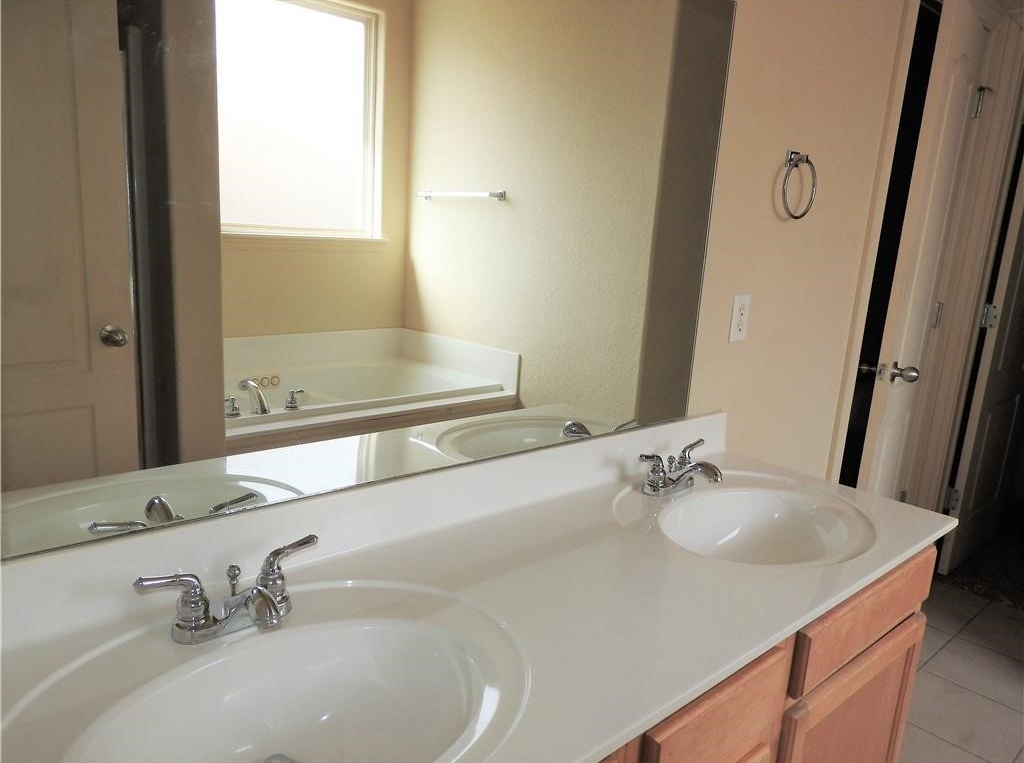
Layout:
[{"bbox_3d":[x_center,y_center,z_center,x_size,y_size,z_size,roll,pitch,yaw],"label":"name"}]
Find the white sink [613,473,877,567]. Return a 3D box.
[{"bbox_3d":[0.448,0.329,1.409,0.546,0.150,0.450,-7,16,-41],"label":"white sink"}]

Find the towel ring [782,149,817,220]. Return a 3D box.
[{"bbox_3d":[0.702,-0.483,1.749,0.158,0.162,0.056,-7,16,-41],"label":"towel ring"}]

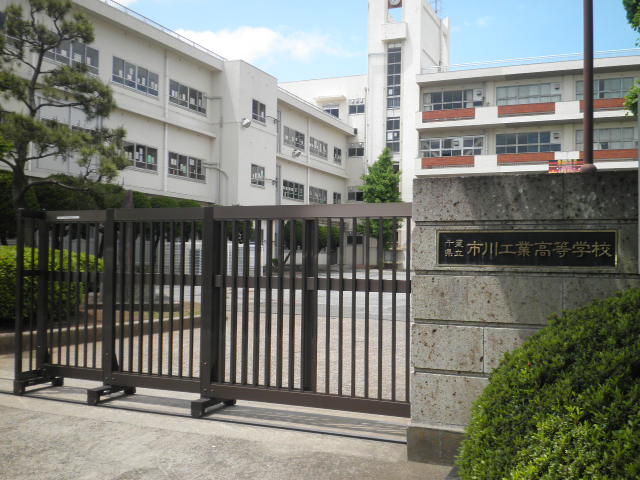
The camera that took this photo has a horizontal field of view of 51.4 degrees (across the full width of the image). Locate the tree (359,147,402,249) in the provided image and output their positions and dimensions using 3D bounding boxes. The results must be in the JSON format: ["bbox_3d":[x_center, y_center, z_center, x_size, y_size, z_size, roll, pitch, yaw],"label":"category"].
[{"bbox_3d":[4.270,-2.330,47.000,3.050,8.500,3.050,1,-2,0],"label":"tree"}]

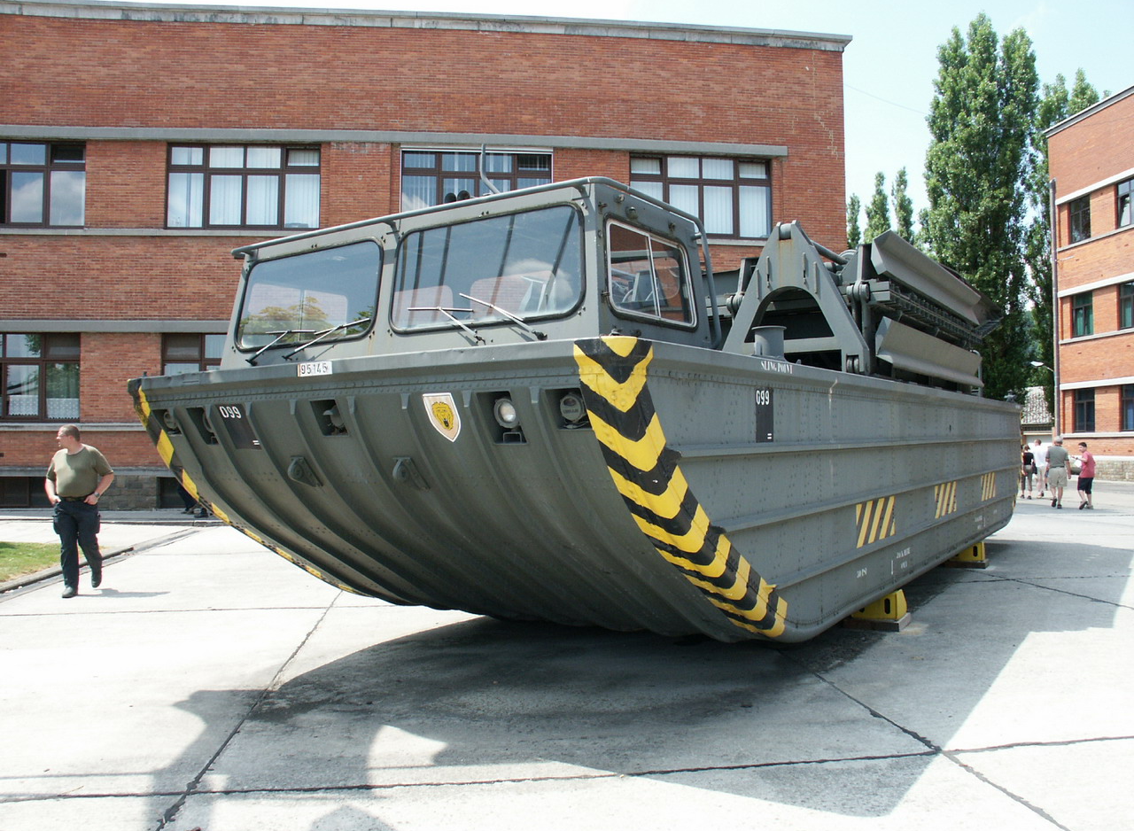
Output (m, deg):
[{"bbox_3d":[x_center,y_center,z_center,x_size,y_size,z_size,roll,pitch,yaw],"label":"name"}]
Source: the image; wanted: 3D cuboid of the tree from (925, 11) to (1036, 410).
[{"bbox_3d":[25.259,-10.645,55.571,6.800,27.780,6.800,-1,-2,25],"label":"tree"}]

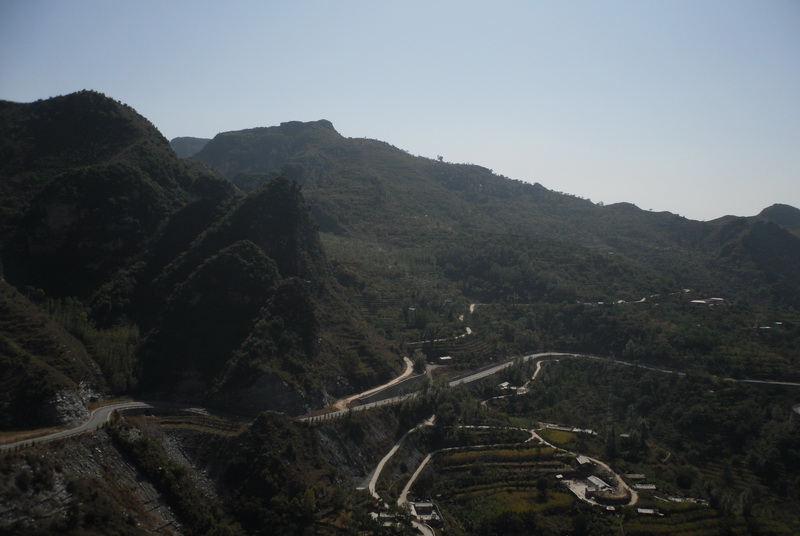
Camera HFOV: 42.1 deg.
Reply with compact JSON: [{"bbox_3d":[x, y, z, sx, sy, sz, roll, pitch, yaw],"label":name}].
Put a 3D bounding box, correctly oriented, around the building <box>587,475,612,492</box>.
[{"bbox_3d":[108.833,117.718,567.801,5.814,3.324,16.737,-4,10,-21],"label":"building"}]

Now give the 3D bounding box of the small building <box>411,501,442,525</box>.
[{"bbox_3d":[13.264,122.306,520.663,13.848,4.338,17.659,-1,10,-5],"label":"small building"}]

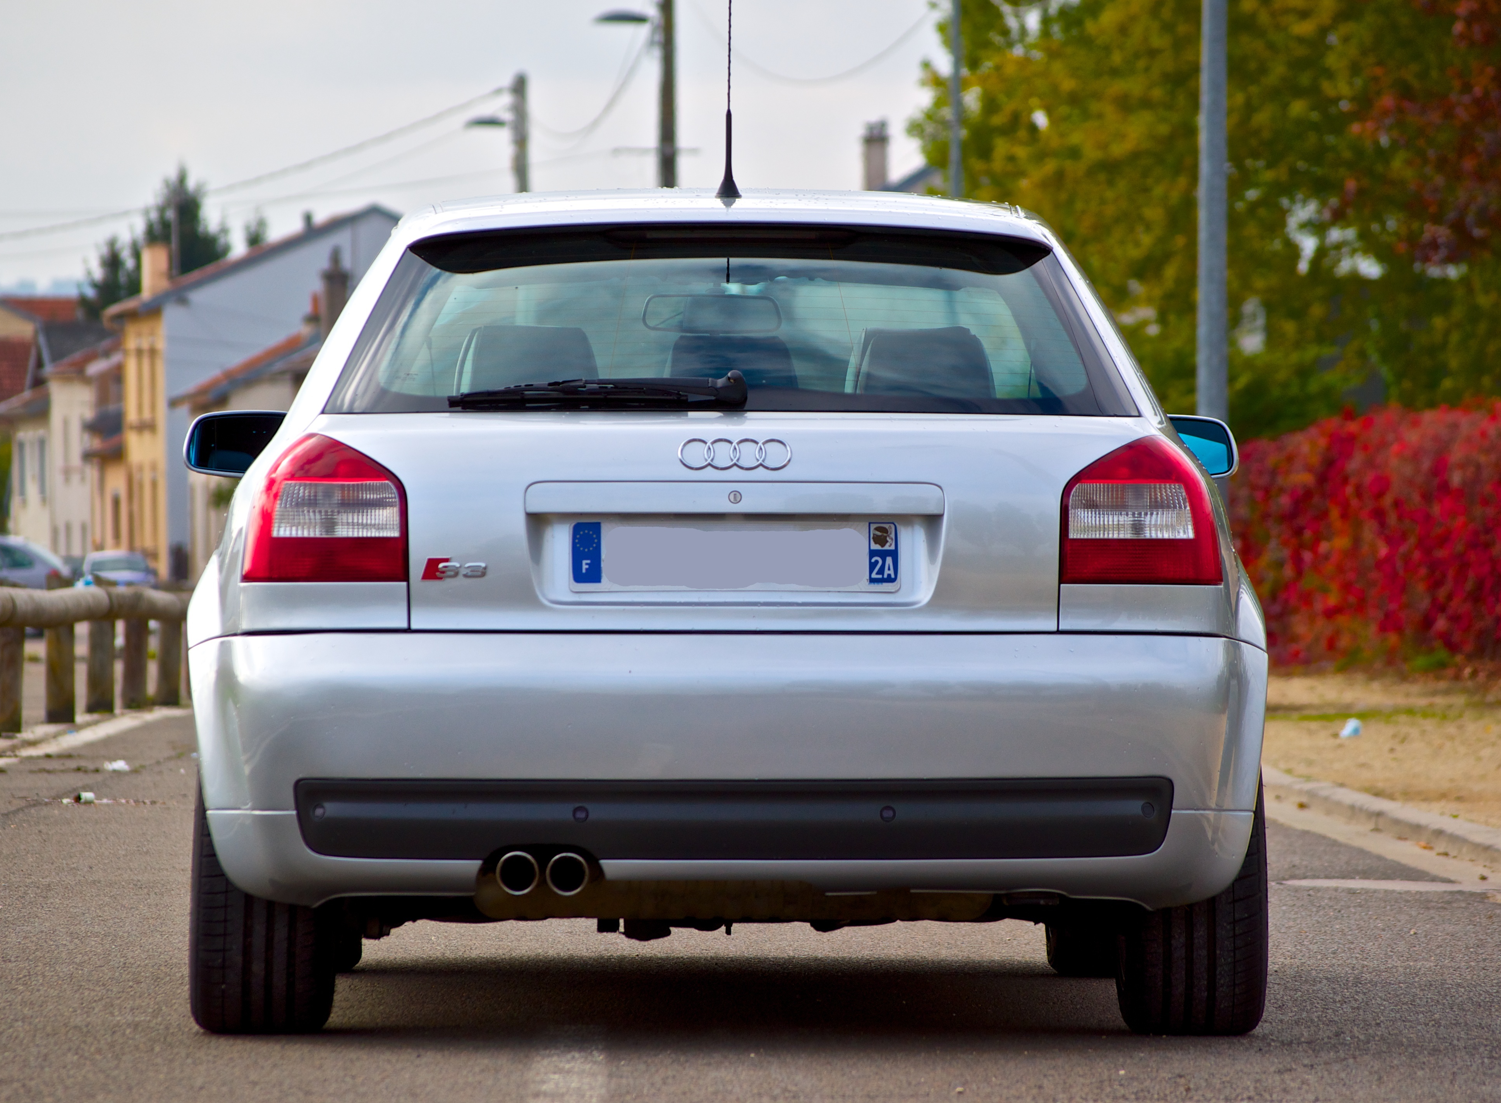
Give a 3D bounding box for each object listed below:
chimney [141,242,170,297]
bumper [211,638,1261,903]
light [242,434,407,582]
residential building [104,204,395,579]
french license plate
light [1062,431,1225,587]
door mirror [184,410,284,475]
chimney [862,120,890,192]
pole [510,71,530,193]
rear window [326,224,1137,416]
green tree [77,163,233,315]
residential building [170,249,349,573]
[{"bbox_3d":[-14.720,-6.900,230.300,0.520,1.450,0.850,0,0,-10],"label":"chimney"},{"bbox_3d":[-0.034,0.340,14.710,1.720,0.435,0.480,0,0,-1],"label":"bumper"},{"bbox_3d":[-0.671,-0.068,14.680,0.267,0.237,0.180,0,0,-1],"label":"light"},{"bbox_3d":[-10.250,-3.420,234.000,11.000,10.300,9.200,0,0,-10],"label":"residential building"},{"bbox_3d":[-0.024,0.008,14.630,0.520,0.110,0.012,0,0,-1],"label":"french license plate"},{"bbox_3d":[0.618,-0.066,14.670,0.267,0.237,0.180,0,0,-1],"label":"light"},{"bbox_3d":[-0.925,-0.199,17.050,0.225,0.127,0.130,0,0,-1],"label":"door mirror"},{"bbox_3d":[2.410,-7.620,180.000,0.530,1.520,0.550,0,0,-10],"label":"chimney"},{"bbox_3d":[-3.580,-3.200,146.000,0.270,9.000,0.270,0,0,0],"label":"pole"},{"bbox_3d":[-0.030,-0.369,14.840,1.280,0.390,0.090,0,-42,-1],"label":"rear window"},{"bbox_3d":[-16.300,-4.700,255.000,4.900,12.000,4.900,0,0,0],"label":"green tree"},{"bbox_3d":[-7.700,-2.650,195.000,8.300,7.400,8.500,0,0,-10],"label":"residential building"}]

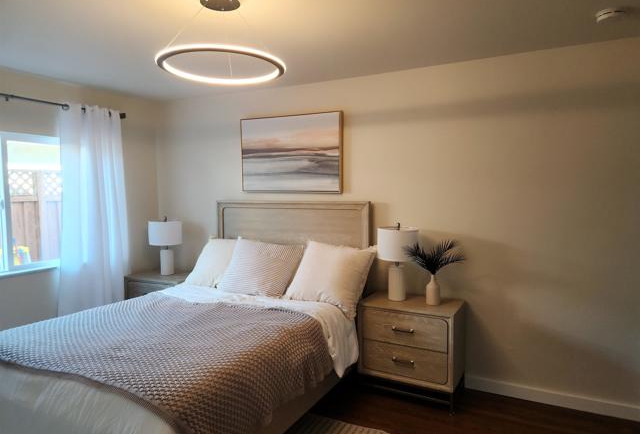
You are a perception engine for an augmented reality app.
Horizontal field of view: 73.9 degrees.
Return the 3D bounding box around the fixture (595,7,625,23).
[{"bbox_3d":[1.538,-1.057,2.243,0.138,0.042,0.138,2,4,28],"label":"fixture"}]

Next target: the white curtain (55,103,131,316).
[{"bbox_3d":[-2.075,0.123,3.921,0.110,2.250,0.700,2,4,28],"label":"white curtain"}]

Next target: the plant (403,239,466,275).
[{"bbox_3d":[0.830,0.293,3.110,0.430,0.275,0.270,2,4,28],"label":"plant"}]

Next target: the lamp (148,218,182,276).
[{"bbox_3d":[-1.546,0.291,4.283,0.305,0.585,0.305,2,4,28],"label":"lamp"}]

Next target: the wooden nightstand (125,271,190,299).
[{"bbox_3d":[-1.523,0.921,4.289,0.700,0.673,0.395,2,4,28],"label":"wooden nightstand"}]

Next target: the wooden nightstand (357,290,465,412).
[{"bbox_3d":[0.694,0.976,3.216,0.700,0.673,0.395,2,4,28],"label":"wooden nightstand"}]

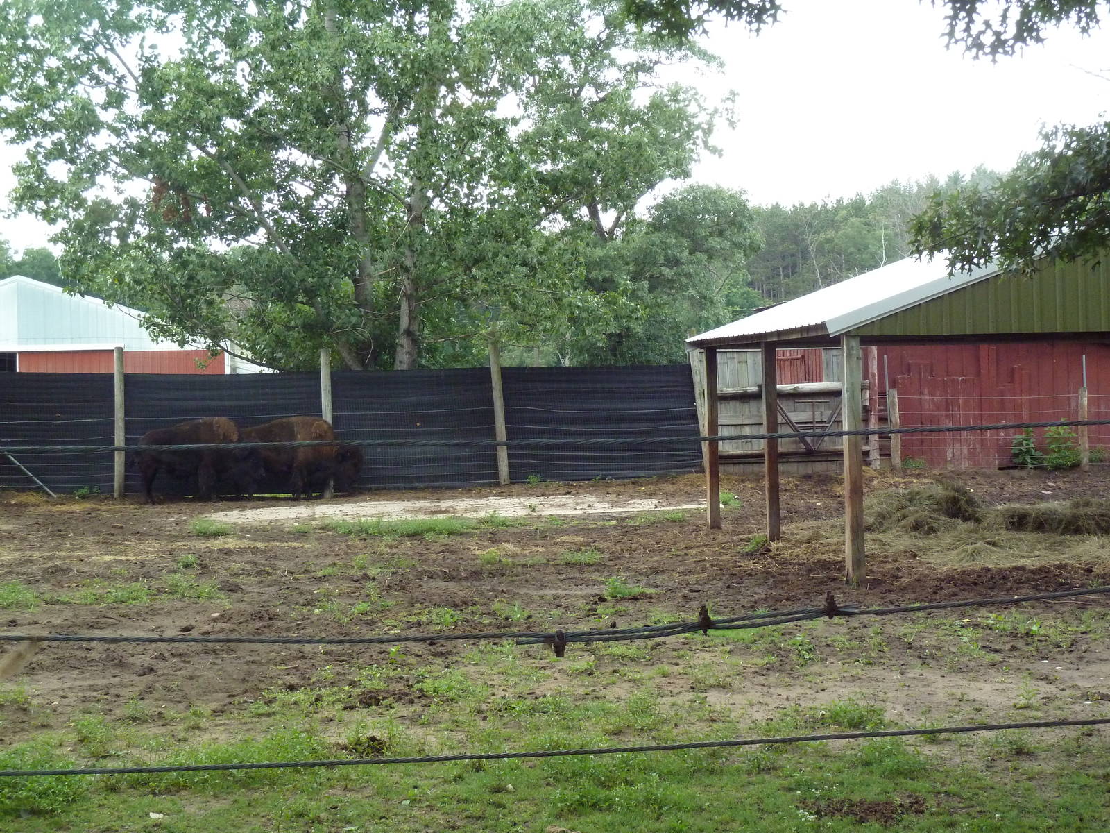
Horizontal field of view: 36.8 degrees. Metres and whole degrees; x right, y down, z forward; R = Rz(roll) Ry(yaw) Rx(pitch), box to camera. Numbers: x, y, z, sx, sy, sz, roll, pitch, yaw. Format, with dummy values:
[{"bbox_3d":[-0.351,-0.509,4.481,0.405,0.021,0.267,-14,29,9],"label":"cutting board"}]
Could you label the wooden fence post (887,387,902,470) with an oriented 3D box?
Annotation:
[{"bbox_3d":[6.644,0.244,32.585,0.164,1.607,0.164,-3,1,0],"label":"wooden fence post"}]

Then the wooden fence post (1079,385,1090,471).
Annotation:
[{"bbox_3d":[10.349,0.250,32.584,0.156,1.653,0.156,-2,1,0],"label":"wooden fence post"}]

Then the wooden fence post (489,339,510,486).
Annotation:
[{"bbox_3d":[-1.013,-0.073,30.774,0.181,2.690,0.181,-4,1,0],"label":"wooden fence post"}]

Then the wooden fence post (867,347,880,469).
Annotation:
[{"bbox_3d":[6.299,-0.206,32.876,0.171,2.494,0.171,-1,1,0],"label":"wooden fence post"}]

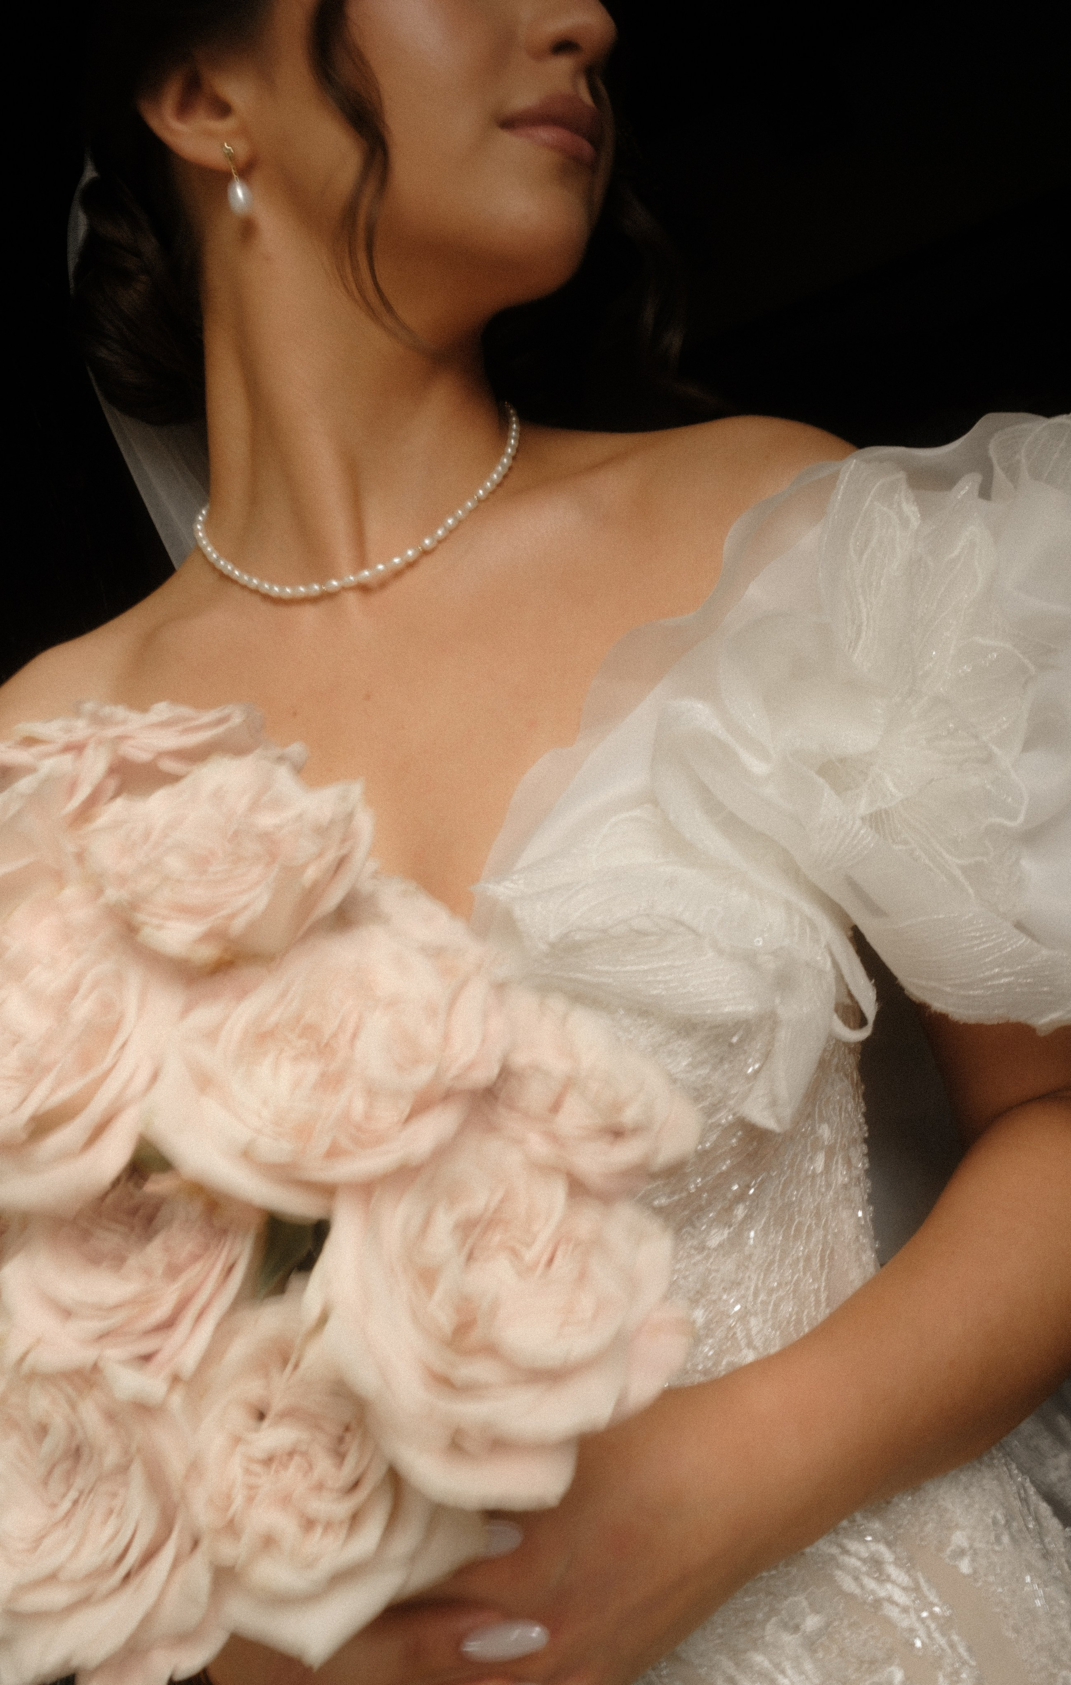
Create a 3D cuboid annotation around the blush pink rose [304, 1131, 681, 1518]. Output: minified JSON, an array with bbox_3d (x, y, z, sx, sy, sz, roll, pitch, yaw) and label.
[{"bbox_3d":[-0.010,0.126,0.435,0.100,0.100,0.065,2,-27,-7],"label":"blush pink rose"}]

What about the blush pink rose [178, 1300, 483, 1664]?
[{"bbox_3d":[-0.052,0.167,0.430,0.082,0.094,0.062,1,-27,-2],"label":"blush pink rose"}]

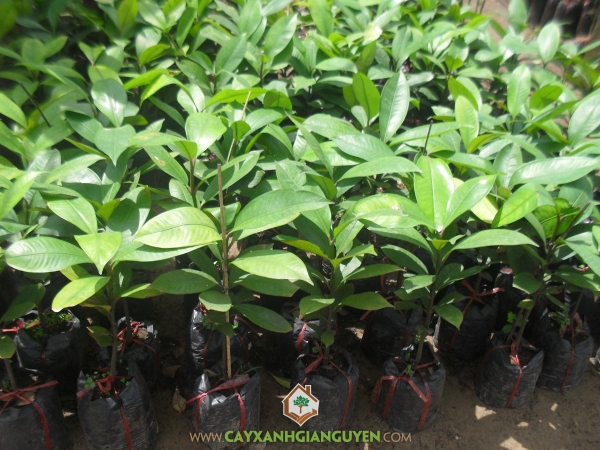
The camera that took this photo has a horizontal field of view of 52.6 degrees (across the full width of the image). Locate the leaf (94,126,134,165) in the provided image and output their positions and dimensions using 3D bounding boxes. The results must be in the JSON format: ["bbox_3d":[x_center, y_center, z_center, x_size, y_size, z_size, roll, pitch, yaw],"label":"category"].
[{"bbox_3d":[-0.407,-0.176,1.330,0.085,0.035,0.115,4,51,-2],"label":"leaf"}]

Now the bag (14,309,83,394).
[{"bbox_3d":[-0.669,0.338,1.620,0.165,0.150,0.165,0,28,0],"label":"bag"}]

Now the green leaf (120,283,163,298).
[{"bbox_3d":[-0.309,0.130,1.190,0.100,0.030,0.050,0,25,-9],"label":"green leaf"}]

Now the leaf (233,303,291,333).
[{"bbox_3d":[-0.073,0.174,1.144,0.121,0.018,0.050,20,49,12],"label":"leaf"}]

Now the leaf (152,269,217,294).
[{"bbox_3d":[-0.219,0.107,1.150,0.128,0.022,0.060,-2,41,-4],"label":"leaf"}]

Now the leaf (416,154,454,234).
[{"bbox_3d":[0.301,-0.068,1.360,0.090,0.175,0.030,-4,-17,-1],"label":"leaf"}]

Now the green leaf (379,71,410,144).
[{"bbox_3d":[0.239,-0.300,1.550,0.075,0.180,0.025,7,-12,8],"label":"green leaf"}]

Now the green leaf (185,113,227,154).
[{"bbox_3d":[-0.199,-0.193,1.280,0.080,0.040,0.110,1,35,-1],"label":"green leaf"}]

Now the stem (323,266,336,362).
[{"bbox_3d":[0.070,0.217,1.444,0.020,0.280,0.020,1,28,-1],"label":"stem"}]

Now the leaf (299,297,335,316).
[{"bbox_3d":[0.032,0.160,1.190,0.079,0.020,0.042,-22,49,-26],"label":"leaf"}]

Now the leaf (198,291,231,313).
[{"bbox_3d":[-0.159,0.143,1.138,0.067,0.018,0.043,22,38,-26],"label":"leaf"}]

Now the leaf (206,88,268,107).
[{"bbox_3d":[-0.165,-0.336,1.600,0.165,0.040,0.055,1,25,-7],"label":"leaf"}]

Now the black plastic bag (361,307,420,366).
[{"bbox_3d":[0.242,0.278,1.607,0.155,0.160,0.155,4,25,-2],"label":"black plastic bag"}]

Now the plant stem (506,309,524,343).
[{"bbox_3d":[0.551,0.258,1.552,0.015,0.110,0.015,8,28,-4],"label":"plant stem"}]

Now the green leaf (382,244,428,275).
[{"bbox_3d":[0.245,0.078,1.410,0.125,0.025,0.045,36,50,11],"label":"green leaf"}]

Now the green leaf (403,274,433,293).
[{"bbox_3d":[0.225,0.111,1.151,0.075,0.018,0.040,-19,48,-24],"label":"green leaf"}]

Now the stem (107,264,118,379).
[{"bbox_3d":[-0.428,0.226,1.383,0.020,0.320,0.020,6,28,-3],"label":"stem"}]

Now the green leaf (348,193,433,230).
[{"bbox_3d":[0.199,-0.032,1.350,0.195,0.035,0.080,8,43,13],"label":"green leaf"}]

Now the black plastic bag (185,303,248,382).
[{"bbox_3d":[-0.188,0.272,1.413,0.135,0.130,0.135,2,26,-1],"label":"black plastic bag"}]

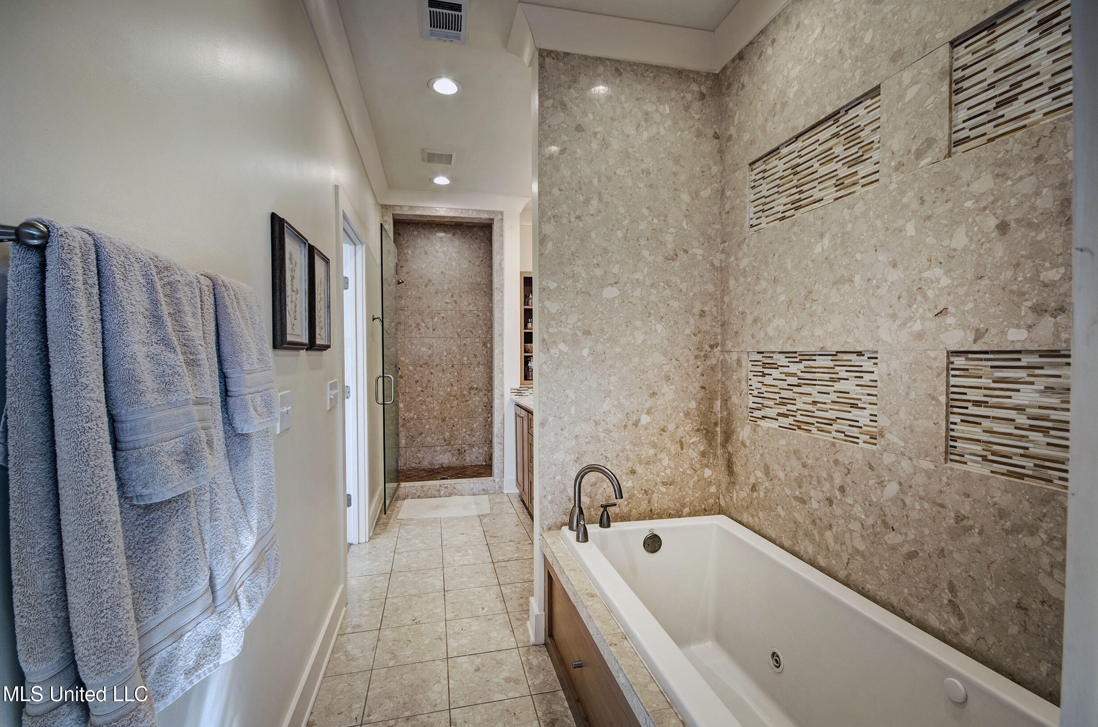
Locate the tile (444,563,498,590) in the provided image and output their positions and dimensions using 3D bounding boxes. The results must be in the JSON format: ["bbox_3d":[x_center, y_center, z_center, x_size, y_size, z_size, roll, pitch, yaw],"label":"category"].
[{"bbox_3d":[-0.470,1.283,2.743,0.306,0.011,0.298,0,1,-14],"label":"tile"}]

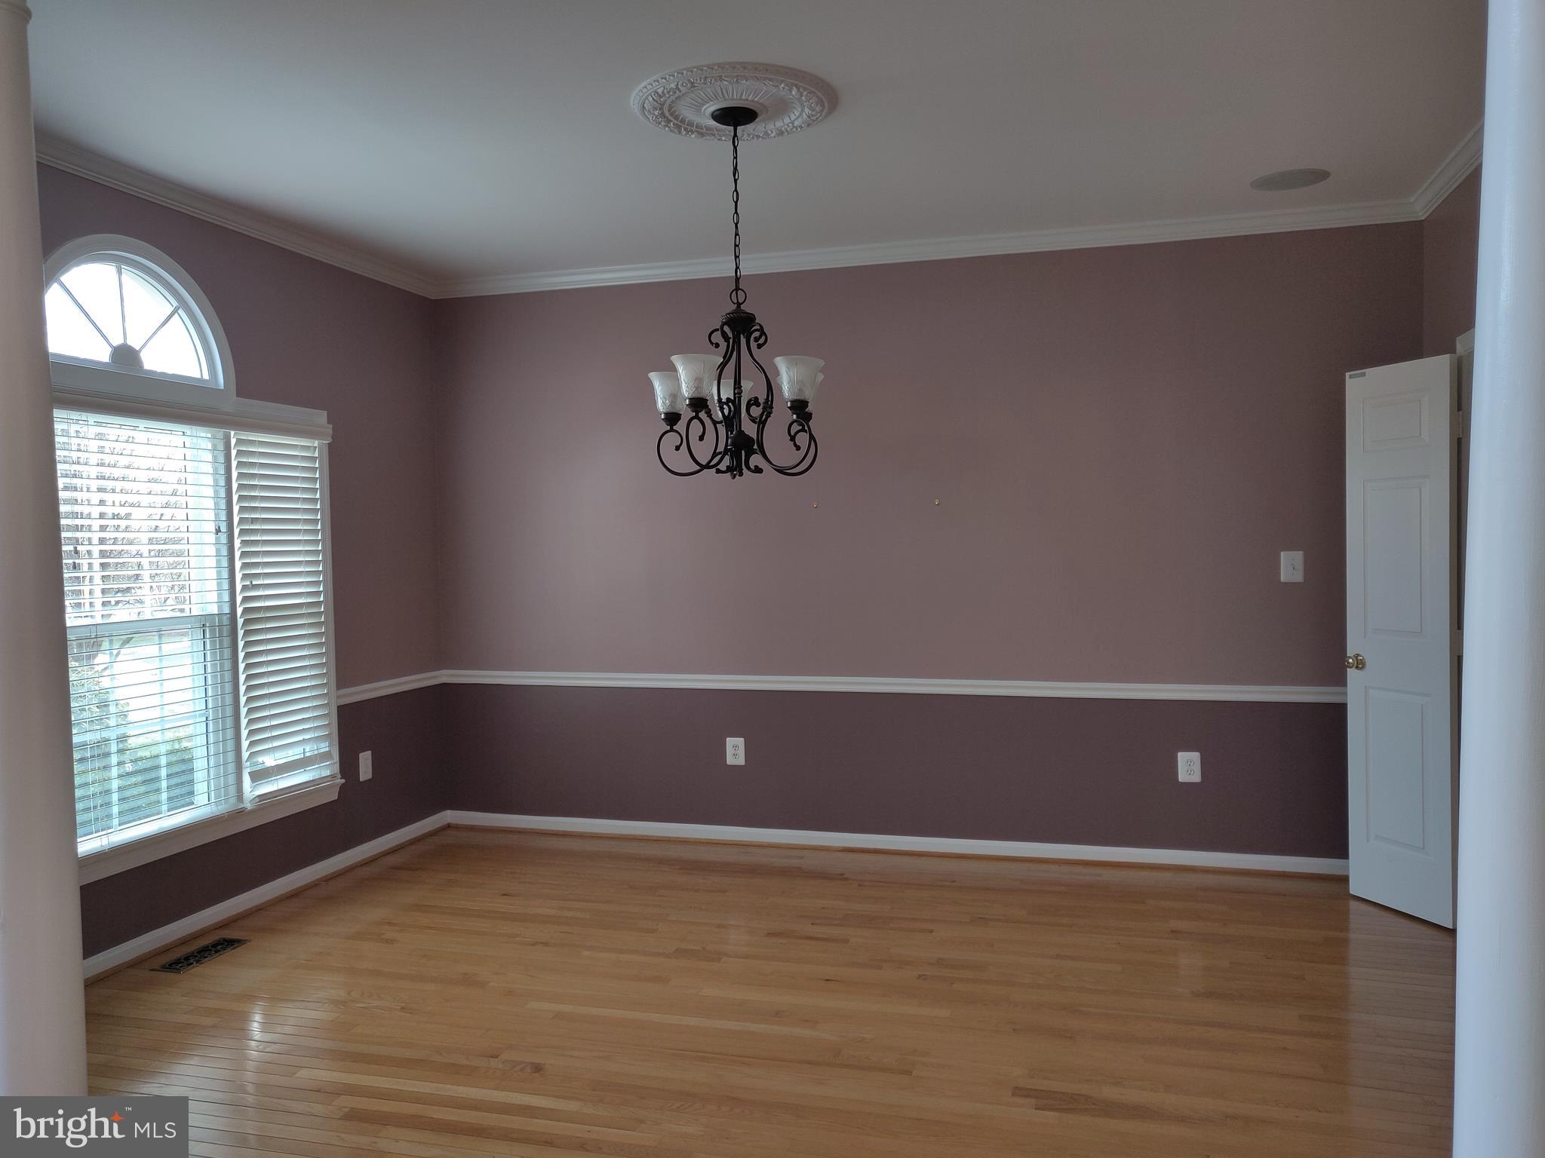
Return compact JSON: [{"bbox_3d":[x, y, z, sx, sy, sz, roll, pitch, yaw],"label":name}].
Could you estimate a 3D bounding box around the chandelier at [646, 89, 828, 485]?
[{"bbox_3d":[-0.100,-0.847,3.336,0.550,1.089,0.550,-1,2,0],"label":"chandelier"}]

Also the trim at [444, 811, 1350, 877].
[{"bbox_3d":[0.443,1.214,5.095,4.359,0.090,0.024,0,2,16],"label":"trim"}]

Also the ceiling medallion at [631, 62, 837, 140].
[{"bbox_3d":[-0.110,-1.391,3.318,0.601,0.040,0.601,-1,2,0],"label":"ceiling medallion"}]

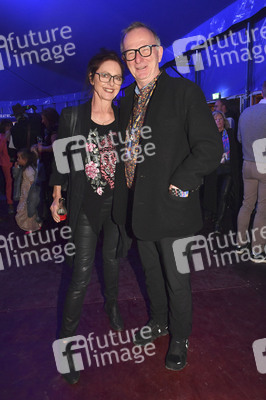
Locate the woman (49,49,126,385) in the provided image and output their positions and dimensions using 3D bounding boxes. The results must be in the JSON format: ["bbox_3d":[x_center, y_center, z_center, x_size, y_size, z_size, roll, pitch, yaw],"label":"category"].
[{"bbox_3d":[-0.218,0.090,1.533,0.520,1.680,0.460,-4,13,-14],"label":"woman"}]

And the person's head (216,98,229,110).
[{"bbox_3d":[1.344,-1.426,4.000,0.200,0.210,0.180,-1,13,-3],"label":"person's head"}]

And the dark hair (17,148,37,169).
[{"bbox_3d":[-1.399,-0.545,3.500,0.250,0.250,0.210,-4,14,-17],"label":"dark hair"}]

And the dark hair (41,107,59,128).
[{"bbox_3d":[-1.207,-1.189,3.850,0.260,0.300,0.220,-2,13,-10],"label":"dark hair"}]

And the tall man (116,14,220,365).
[{"bbox_3d":[0.140,0.014,1.518,0.620,1.820,0.450,4,13,21],"label":"tall man"}]

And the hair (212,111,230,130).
[{"bbox_3d":[1.159,-1.044,3.500,0.220,0.260,0.230,7,15,29],"label":"hair"}]

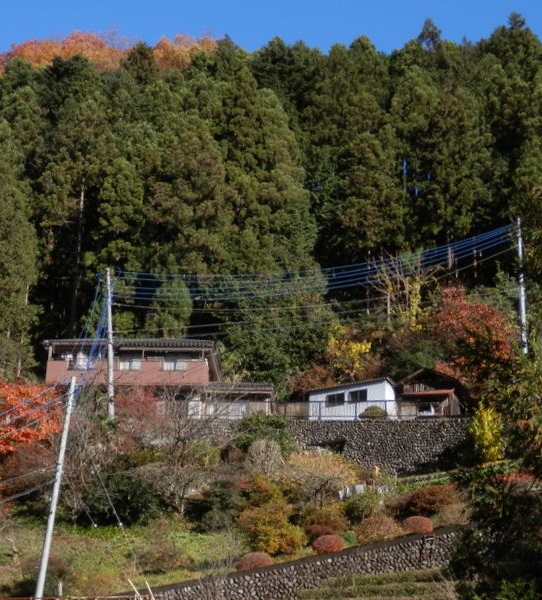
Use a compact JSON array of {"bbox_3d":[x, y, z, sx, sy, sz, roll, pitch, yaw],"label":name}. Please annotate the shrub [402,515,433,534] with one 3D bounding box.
[{"bbox_3d":[6.574,10.074,56.000,1.440,0.900,1.440,0,-15,0],"label":"shrub"}]

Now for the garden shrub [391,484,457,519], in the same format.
[{"bbox_3d":[8.487,11.141,69.000,3.600,1.850,2.800,0,-10,0],"label":"garden shrub"}]

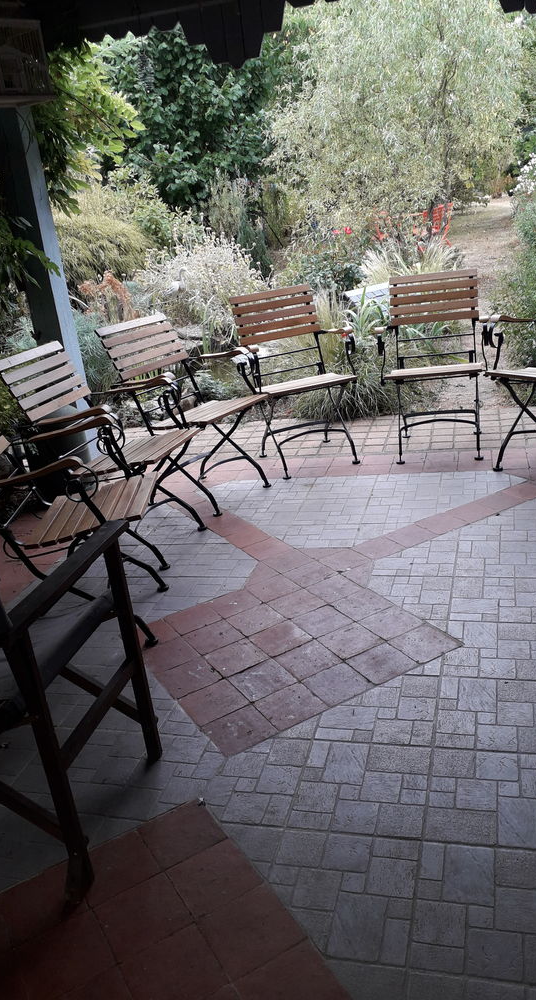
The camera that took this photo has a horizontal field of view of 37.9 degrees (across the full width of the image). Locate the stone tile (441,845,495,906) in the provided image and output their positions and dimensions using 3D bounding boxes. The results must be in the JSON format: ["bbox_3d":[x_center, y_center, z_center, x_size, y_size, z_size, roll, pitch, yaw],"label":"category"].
[{"bbox_3d":[0.419,0.786,1.621,0.097,0.020,0.146,-2,22,16],"label":"stone tile"}]

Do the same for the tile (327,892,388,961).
[{"bbox_3d":[0.177,0.832,1.511,0.095,0.020,0.142,-1,22,17],"label":"tile"}]

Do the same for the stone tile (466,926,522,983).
[{"bbox_3d":[0.422,0.852,1.449,0.099,0.020,0.098,-1,22,18],"label":"stone tile"}]

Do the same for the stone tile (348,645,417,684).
[{"bbox_3d":[0.351,0.505,2.385,0.163,0.020,0.163,-18,23,-25],"label":"stone tile"}]

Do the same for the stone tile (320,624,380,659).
[{"bbox_3d":[0.268,0.464,2.523,0.163,0.020,0.163,-18,23,-25],"label":"stone tile"}]

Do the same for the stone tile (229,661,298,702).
[{"bbox_3d":[-0.016,0.547,2.334,0.160,0.020,0.160,-18,23,-26],"label":"stone tile"}]

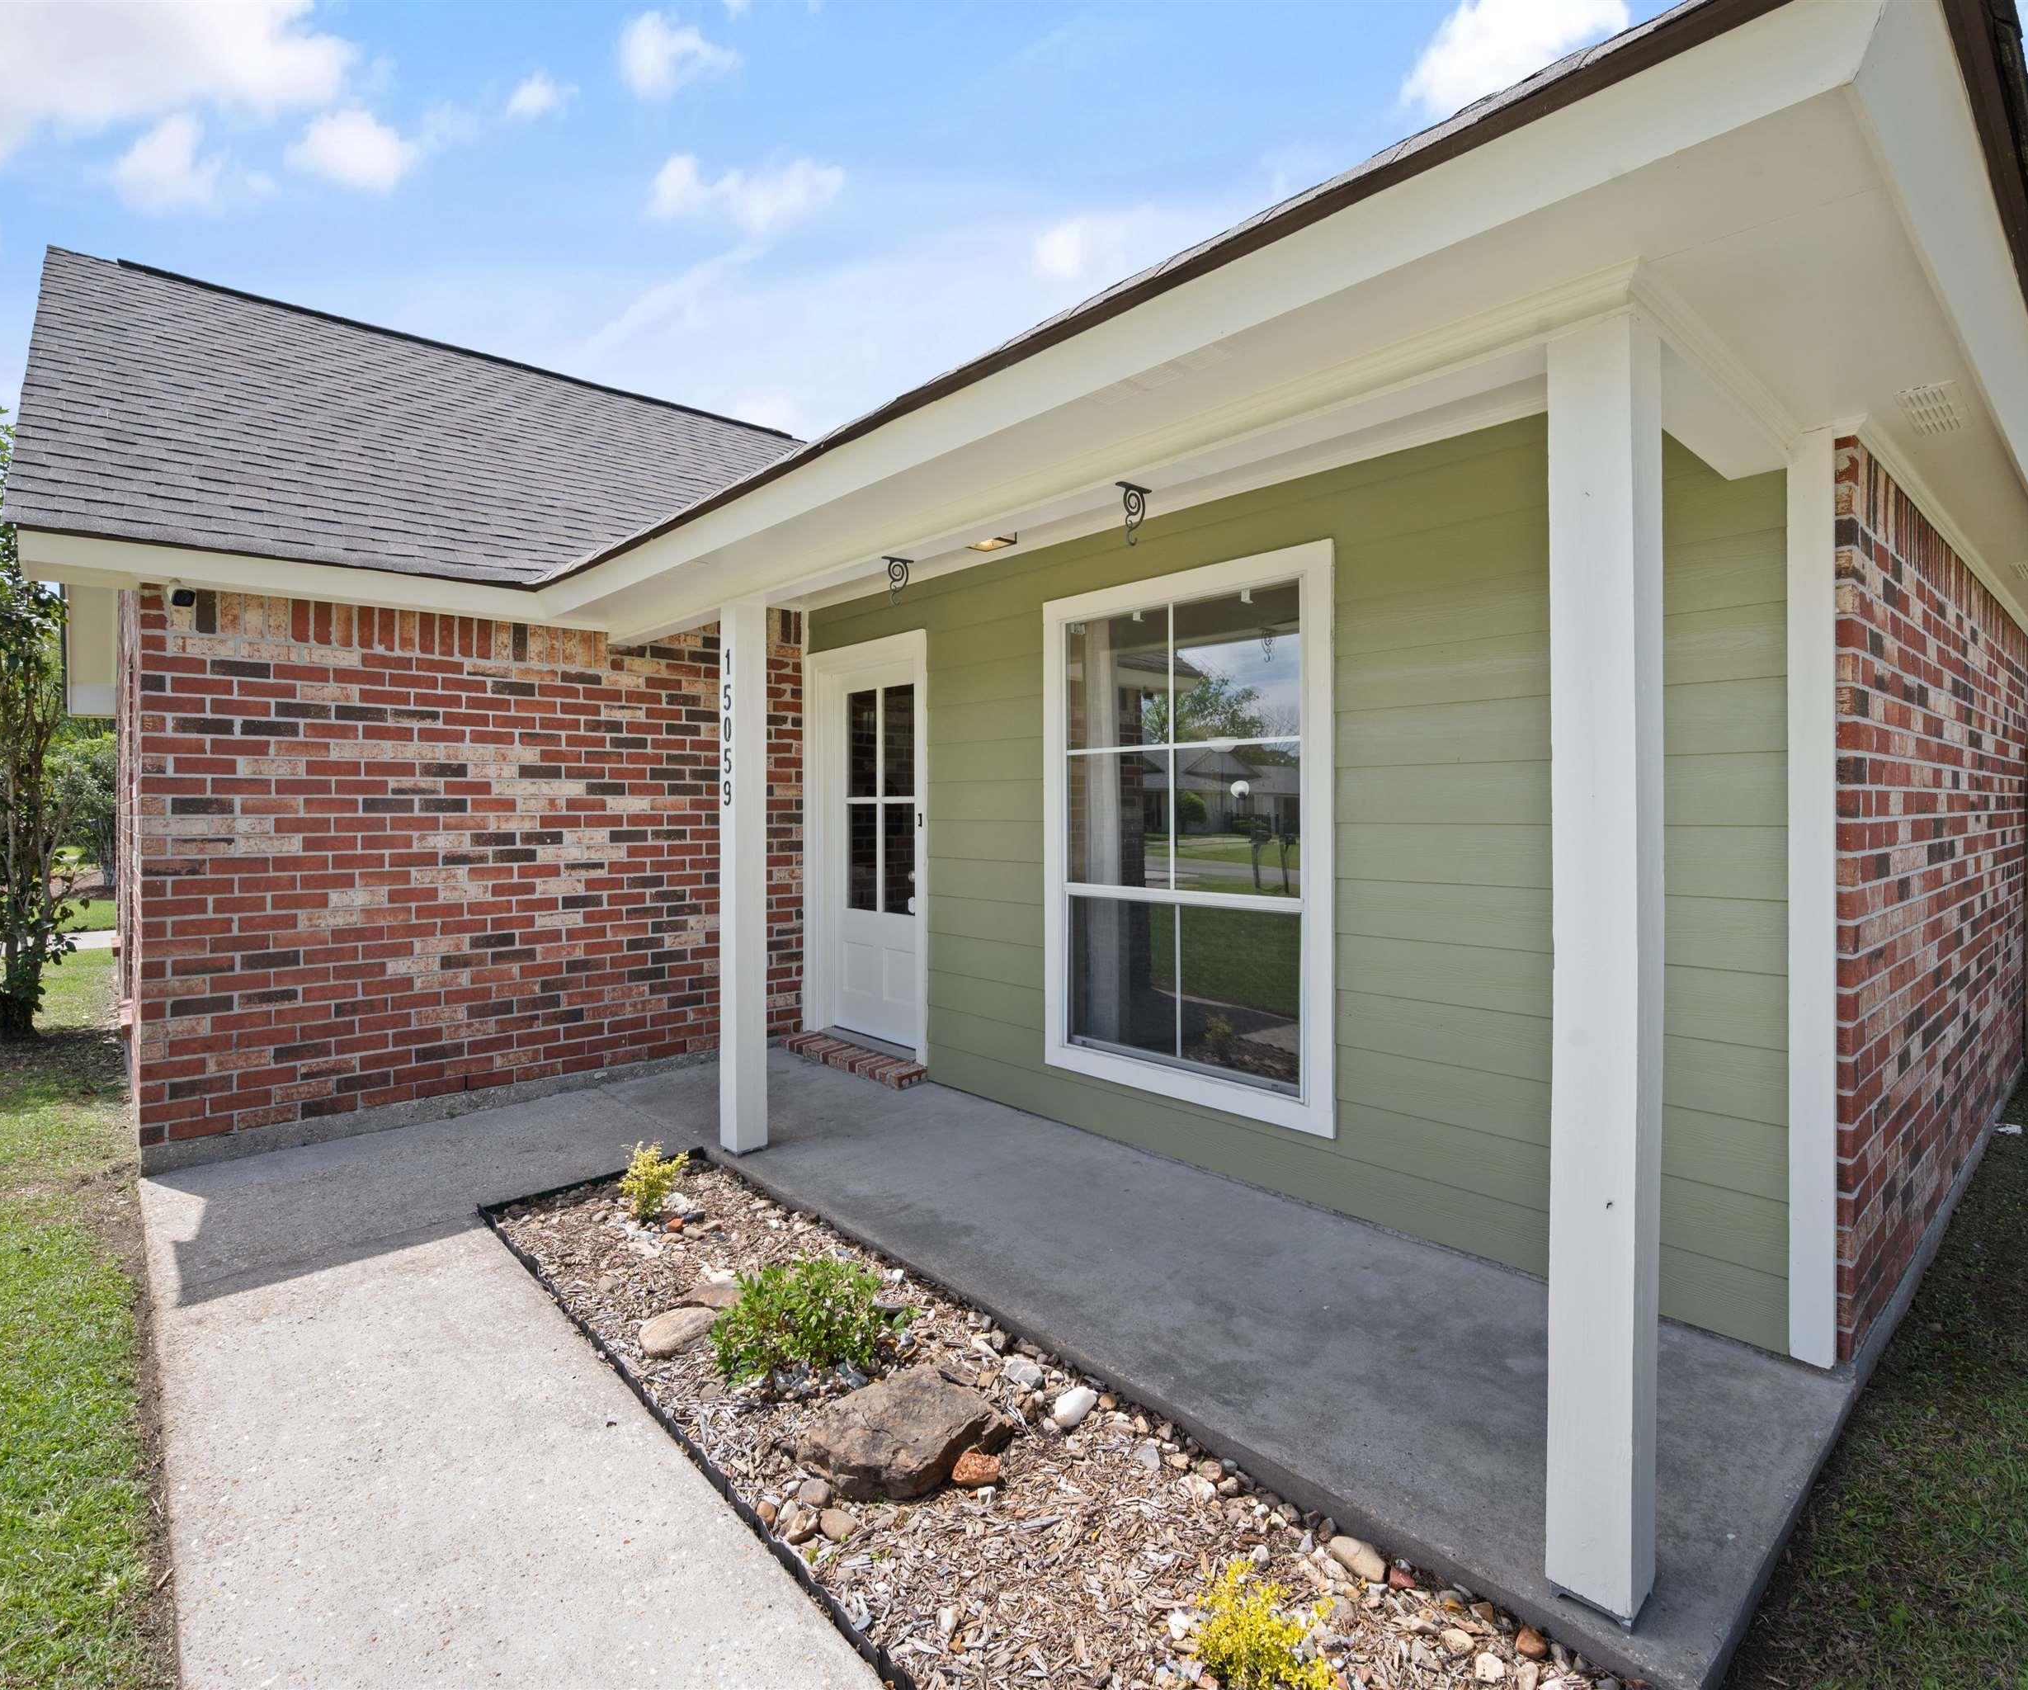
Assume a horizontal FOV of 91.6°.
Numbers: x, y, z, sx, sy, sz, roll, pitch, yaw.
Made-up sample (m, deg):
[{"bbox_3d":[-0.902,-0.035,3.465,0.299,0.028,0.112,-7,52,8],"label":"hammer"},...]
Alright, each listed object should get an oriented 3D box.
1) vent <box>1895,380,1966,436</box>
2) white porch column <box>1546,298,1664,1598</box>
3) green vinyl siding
[{"bbox_3d":[2.079,-0.986,2.225,0.320,0.015,0.105,-1,2,-42],"label":"vent"},{"bbox_3d":[1.016,0.207,1.700,0.145,2.140,0.130,-1,2,-42],"label":"white porch column"},{"bbox_3d":[0.355,-0.040,3.960,0.050,2.430,4.390,-1,2,-43],"label":"green vinyl siding"}]

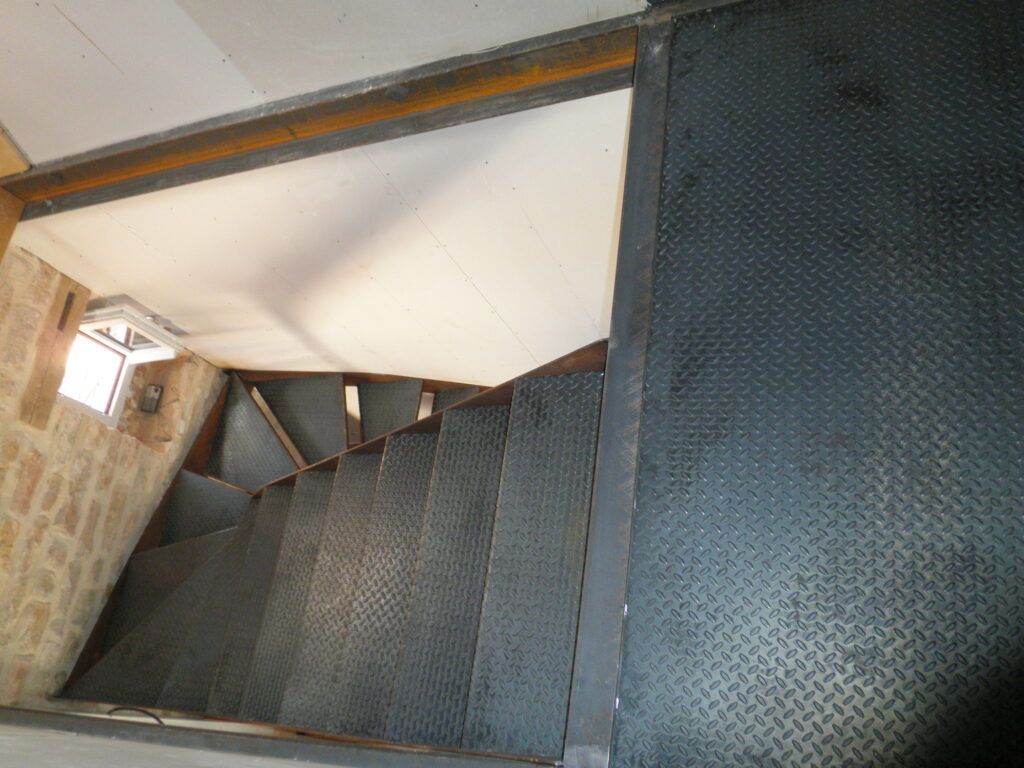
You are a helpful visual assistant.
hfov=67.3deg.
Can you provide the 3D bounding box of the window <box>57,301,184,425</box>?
[{"bbox_3d":[-2.174,-0.085,4.215,0.521,0.541,0.473,-6,63,23],"label":"window"}]

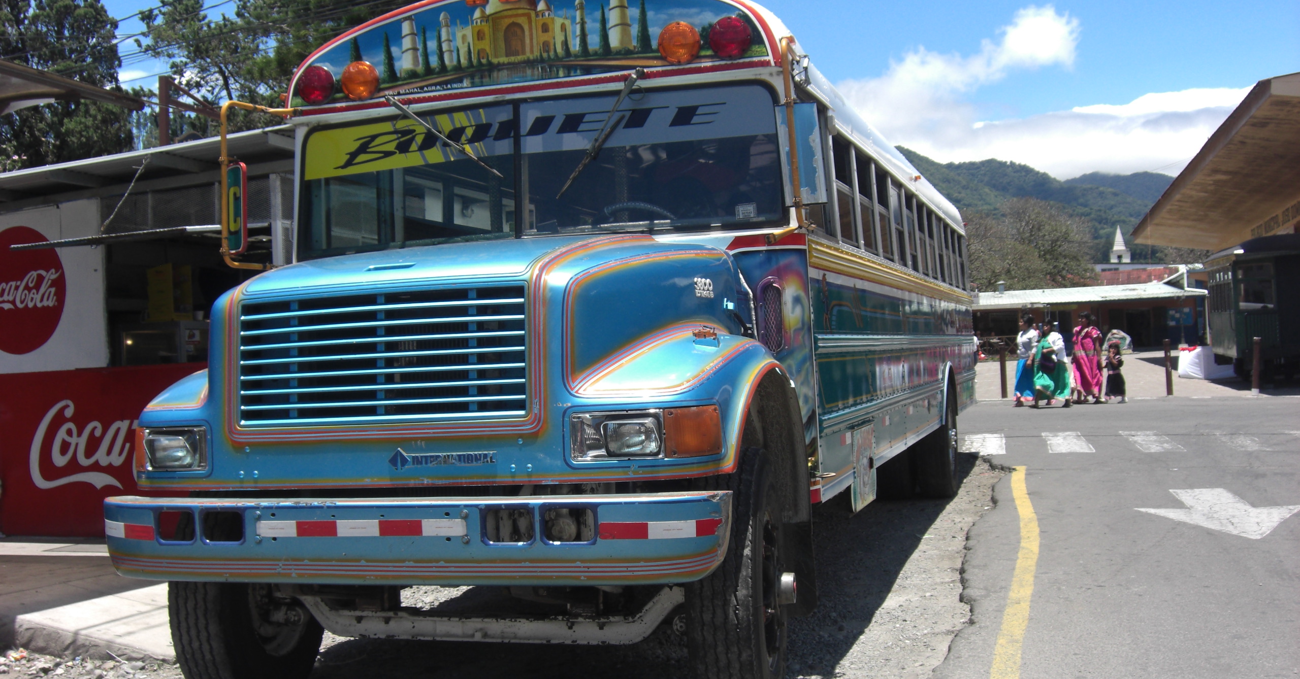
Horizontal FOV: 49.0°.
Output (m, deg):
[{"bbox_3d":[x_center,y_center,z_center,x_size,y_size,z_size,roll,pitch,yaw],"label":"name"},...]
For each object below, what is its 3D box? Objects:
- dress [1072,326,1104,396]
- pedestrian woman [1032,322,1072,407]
[{"bbox_3d":[7.476,0.356,24.400,0.380,1.230,0.460,-2,-1,-37],"label":"dress"},{"bbox_3d":[6.764,0.418,24.000,0.520,1.430,0.470,-2,-1,-31],"label":"pedestrian woman"}]

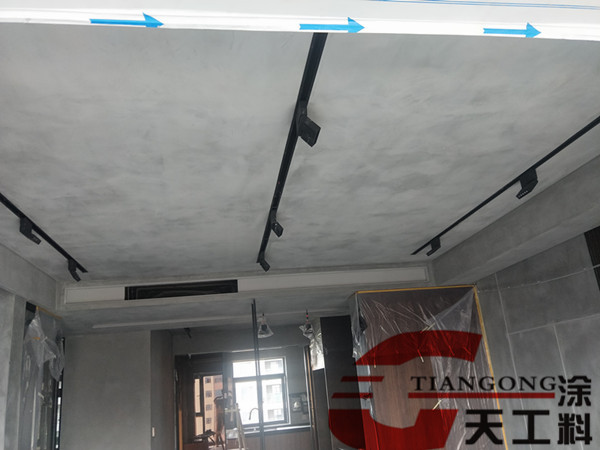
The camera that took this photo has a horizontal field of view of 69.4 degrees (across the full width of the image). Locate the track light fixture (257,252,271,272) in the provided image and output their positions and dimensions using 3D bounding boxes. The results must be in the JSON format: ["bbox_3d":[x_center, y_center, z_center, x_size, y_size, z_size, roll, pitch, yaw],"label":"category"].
[{"bbox_3d":[-0.270,0.270,3.279,0.075,0.125,0.128,-2,-20,-10],"label":"track light fixture"}]

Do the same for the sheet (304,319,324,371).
[{"bbox_3d":[0.174,1.372,5.015,0.169,0.572,0.100,-2,-20,-10],"label":"sheet"}]

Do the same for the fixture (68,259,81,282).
[{"bbox_3d":[-1.576,0.316,3.032,0.075,0.125,0.128,-2,-20,-10],"label":"fixture"}]

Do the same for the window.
[{"bbox_3d":[-0.688,3.018,7.836,0.960,1.146,0.100,-2,-20,-10],"label":"window"}]

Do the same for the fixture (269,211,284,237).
[{"bbox_3d":[-0.140,-0.001,2.570,0.075,0.125,0.128,-2,-20,-10],"label":"fixture"}]

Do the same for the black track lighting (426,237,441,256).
[{"bbox_3d":[1.041,0.168,3.372,0.075,0.125,0.128,-2,-20,-10],"label":"black track lighting"}]

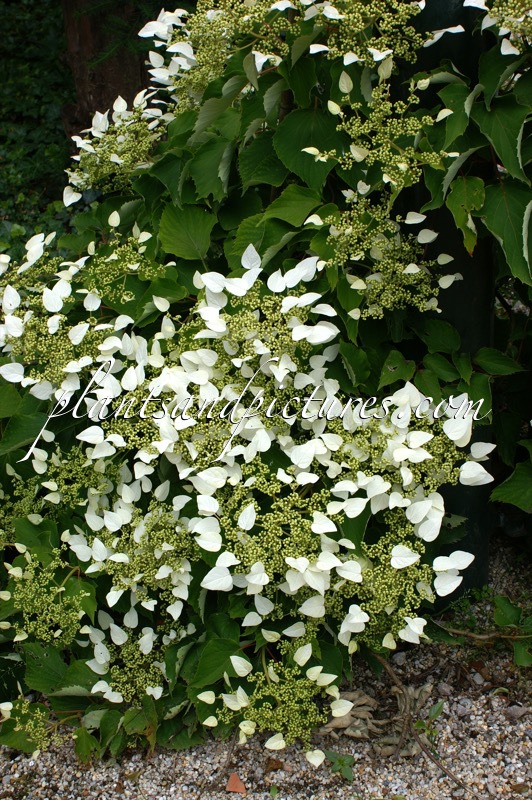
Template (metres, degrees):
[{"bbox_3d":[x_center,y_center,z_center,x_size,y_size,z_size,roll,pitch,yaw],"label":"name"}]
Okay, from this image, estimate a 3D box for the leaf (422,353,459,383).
[{"bbox_3d":[0.292,-0.054,1.930,0.070,0.020,0.045,34,62,13],"label":"leaf"}]

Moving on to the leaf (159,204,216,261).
[{"bbox_3d":[-0.126,-0.270,1.850,0.092,0.025,0.105,-20,61,-8],"label":"leaf"}]

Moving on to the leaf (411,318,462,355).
[{"bbox_3d":[0.289,-0.108,1.970,0.085,0.025,0.065,11,64,6],"label":"leaf"}]

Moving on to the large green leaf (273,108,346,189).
[{"bbox_3d":[0.070,-0.401,1.850,0.120,0.137,0.030,-3,-17,-4],"label":"large green leaf"}]

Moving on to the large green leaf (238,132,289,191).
[{"bbox_3d":[-0.004,-0.385,1.880,0.085,0.110,0.030,25,-8,10],"label":"large green leaf"}]

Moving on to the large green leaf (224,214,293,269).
[{"bbox_3d":[-0.012,-0.250,1.820,0.107,0.035,0.110,6,57,4],"label":"large green leaf"}]

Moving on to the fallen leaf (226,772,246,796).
[{"bbox_3d":[-0.051,0.664,2.000,0.035,0.008,0.048,-2,21,-2],"label":"fallen leaf"}]

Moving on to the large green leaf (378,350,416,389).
[{"bbox_3d":[0.220,-0.051,1.930,0.060,0.022,0.072,27,69,11],"label":"large green leaf"}]

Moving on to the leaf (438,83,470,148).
[{"bbox_3d":[0.294,-0.444,1.800,0.052,0.105,0.030,14,-6,23],"label":"leaf"}]

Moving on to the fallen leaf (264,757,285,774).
[{"bbox_3d":[0.014,0.611,1.930,0.034,0.012,0.038,0,15,0],"label":"fallen leaf"}]

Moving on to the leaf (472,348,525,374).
[{"bbox_3d":[0.393,-0.067,1.950,0.090,0.025,0.055,9,53,-1],"label":"leaf"}]

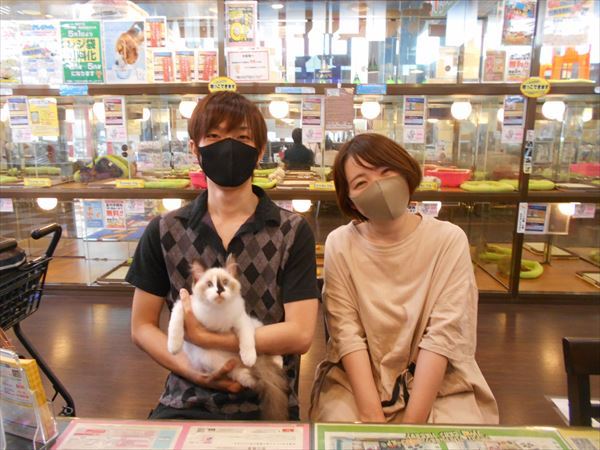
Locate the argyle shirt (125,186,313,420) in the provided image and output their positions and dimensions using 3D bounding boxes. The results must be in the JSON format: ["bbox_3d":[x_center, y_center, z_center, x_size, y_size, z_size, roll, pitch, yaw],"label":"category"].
[{"bbox_3d":[-0.205,0.205,1.180,0.500,0.620,0.290,-1,11,-3],"label":"argyle shirt"}]

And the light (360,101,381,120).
[{"bbox_3d":[0.548,-0.888,3.489,0.145,0.145,0.145,0,11,2],"label":"light"}]

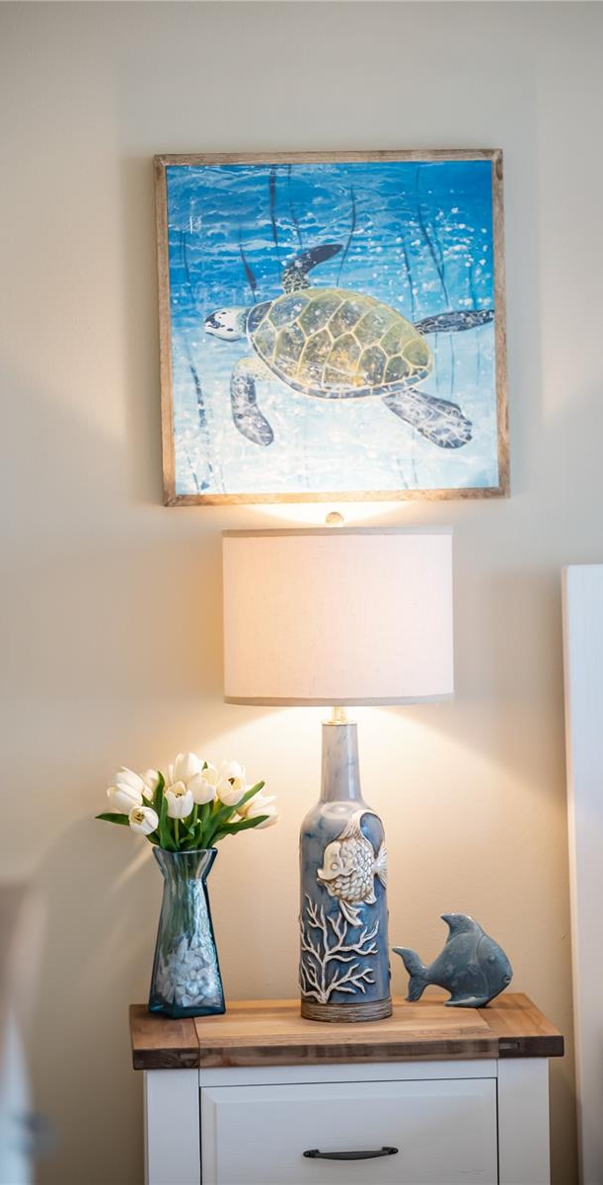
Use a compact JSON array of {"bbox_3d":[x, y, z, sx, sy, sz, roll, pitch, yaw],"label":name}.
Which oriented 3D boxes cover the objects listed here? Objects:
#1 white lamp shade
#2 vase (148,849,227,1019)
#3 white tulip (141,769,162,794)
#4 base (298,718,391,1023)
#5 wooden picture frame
[{"bbox_3d":[0.061,0.035,4.649,0.382,0.285,0.382,-1,2,-4],"label":"white lamp shade"},{"bbox_3d":[-0.197,0.580,4.800,0.097,0.282,0.097,-2,1,-26],"label":"vase"},{"bbox_3d":[-0.255,0.327,4.761,0.042,0.058,0.042,-9,0,0],"label":"white tulip"},{"bbox_3d":[0.069,0.460,4.662,0.152,0.488,0.152,-1,2,-4],"label":"base"},{"bbox_3d":[0.052,-0.455,4.827,0.599,0.599,0.030,-1,2,-4],"label":"wooden picture frame"}]

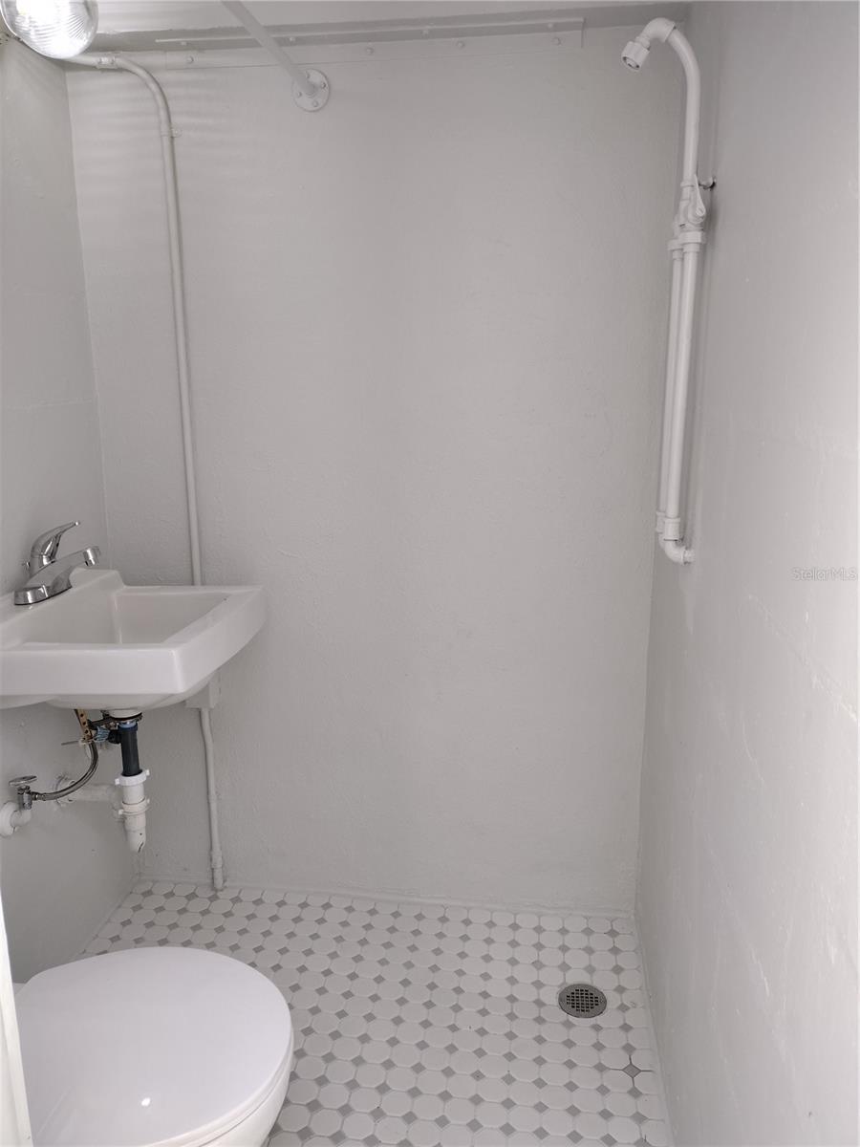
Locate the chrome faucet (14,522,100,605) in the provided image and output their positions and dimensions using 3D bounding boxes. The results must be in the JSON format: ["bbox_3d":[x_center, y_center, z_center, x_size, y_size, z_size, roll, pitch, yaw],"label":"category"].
[{"bbox_3d":[-0.707,-0.026,1.723,0.157,0.145,0.150,1,13,7],"label":"chrome faucet"}]

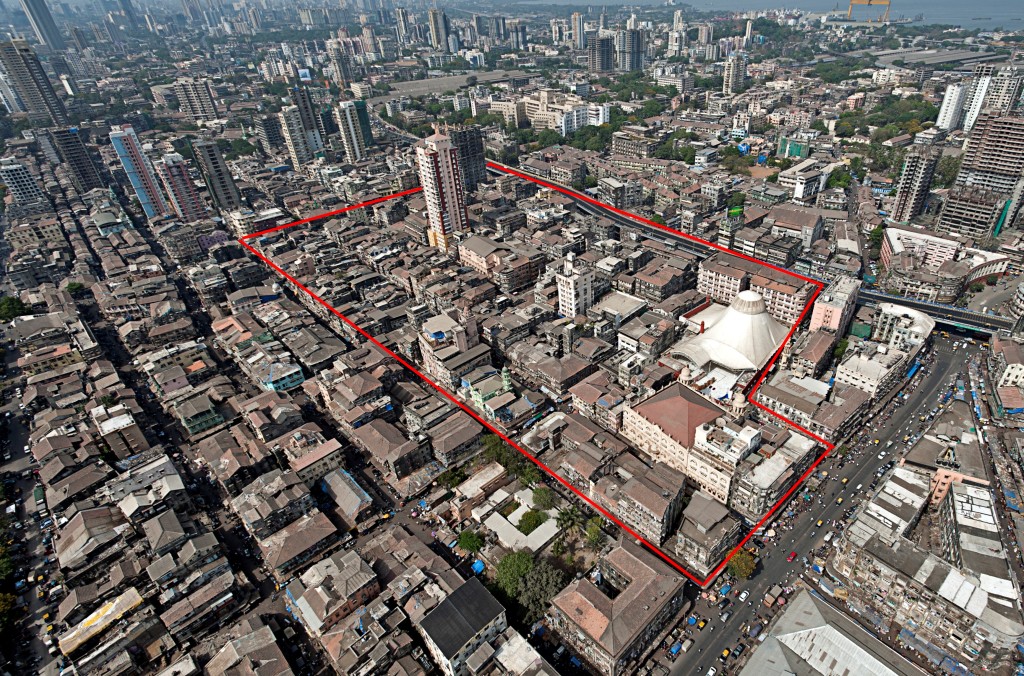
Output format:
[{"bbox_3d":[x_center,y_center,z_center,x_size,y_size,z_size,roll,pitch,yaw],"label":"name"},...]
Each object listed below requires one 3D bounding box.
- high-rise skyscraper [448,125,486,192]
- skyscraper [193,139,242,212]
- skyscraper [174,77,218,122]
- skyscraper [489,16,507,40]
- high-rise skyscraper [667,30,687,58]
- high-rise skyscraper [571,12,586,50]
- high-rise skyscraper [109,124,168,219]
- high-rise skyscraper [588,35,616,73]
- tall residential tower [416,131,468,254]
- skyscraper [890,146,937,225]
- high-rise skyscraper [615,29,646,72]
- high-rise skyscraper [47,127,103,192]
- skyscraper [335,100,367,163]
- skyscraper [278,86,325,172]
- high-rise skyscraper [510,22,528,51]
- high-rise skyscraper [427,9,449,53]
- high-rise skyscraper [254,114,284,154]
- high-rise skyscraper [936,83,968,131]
[{"bbox_3d":[-35.960,-139.180,382.530,24.000,52.500,13.600,-20,40,-22],"label":"high-rise skyscraper"},{"bbox_3d":[-233.280,-127.690,382.170,13.100,51.700,26.200,-28,43,-29],"label":"skyscraper"},{"bbox_3d":[-393.300,-296.100,601.000,34.000,50.000,17.000,-17,39,-19],"label":"skyscraper"},{"bbox_3d":[-41.050,-894.400,1401.110,36.800,64.200,29.400,-31,45,-33],"label":"skyscraper"},{"bbox_3d":[340.500,-604.350,992.770,19.600,46.900,23.500,-31,45,-33],"label":"high-rise skyscraper"},{"bbox_3d":[160.190,-745.030,1172.600,16.900,76.500,23.100,-31,45,-33],"label":"high-rise skyscraper"},{"bbox_3d":[-274.400,-120.700,358.000,15.000,69.000,15.000,-15,38,-17],"label":"high-rise skyscraper"},{"bbox_3d":[156.600,-497.100,848.300,30.000,55.000,28.000,-22,41,-25],"label":"high-rise skyscraper"},{"bbox_3d":[-41.780,-87.390,295.950,16.000,72.100,18.900,-28,43,-29],"label":"tall residential tower"},{"bbox_3d":[277.600,-103.100,332.500,18.000,50.000,12.500,-24,41,-27],"label":"skyscraper"},{"bbox_3d":[208.300,-500.300,840.400,31.000,66.000,30.000,-20,40,-23],"label":"high-rise skyscraper"},{"bbox_3d":[-383.870,-156.340,429.240,20.300,55.300,18.100,27,46,35],"label":"high-rise skyscraper"},{"bbox_3d":[-154.300,-196.600,463.500,17.000,60.000,16.000,-19,39,-21],"label":"skyscraper"},{"bbox_3d":[-201.700,-199.800,462.000,26.000,65.000,32.000,-22,41,-25],"label":"skyscraper"},{"bbox_3d":[17.670,-775.660,1240.330,30.900,58.100,26.200,-31,45,-33],"label":"high-rise skyscraper"},{"bbox_3d":[-174.300,-729.300,1143.500,37.000,90.000,28.000,-18,39,-21],"label":"high-rise skyscraper"},{"bbox_3d":[-257.560,-218.890,519.340,18.700,38.400,19.800,28,46,35],"label":"high-rise skyscraper"},{"bbox_3d":[458.500,-240.500,503.000,12.500,45.000,13.000,-14,38,-15],"label":"high-rise skyscraper"}]

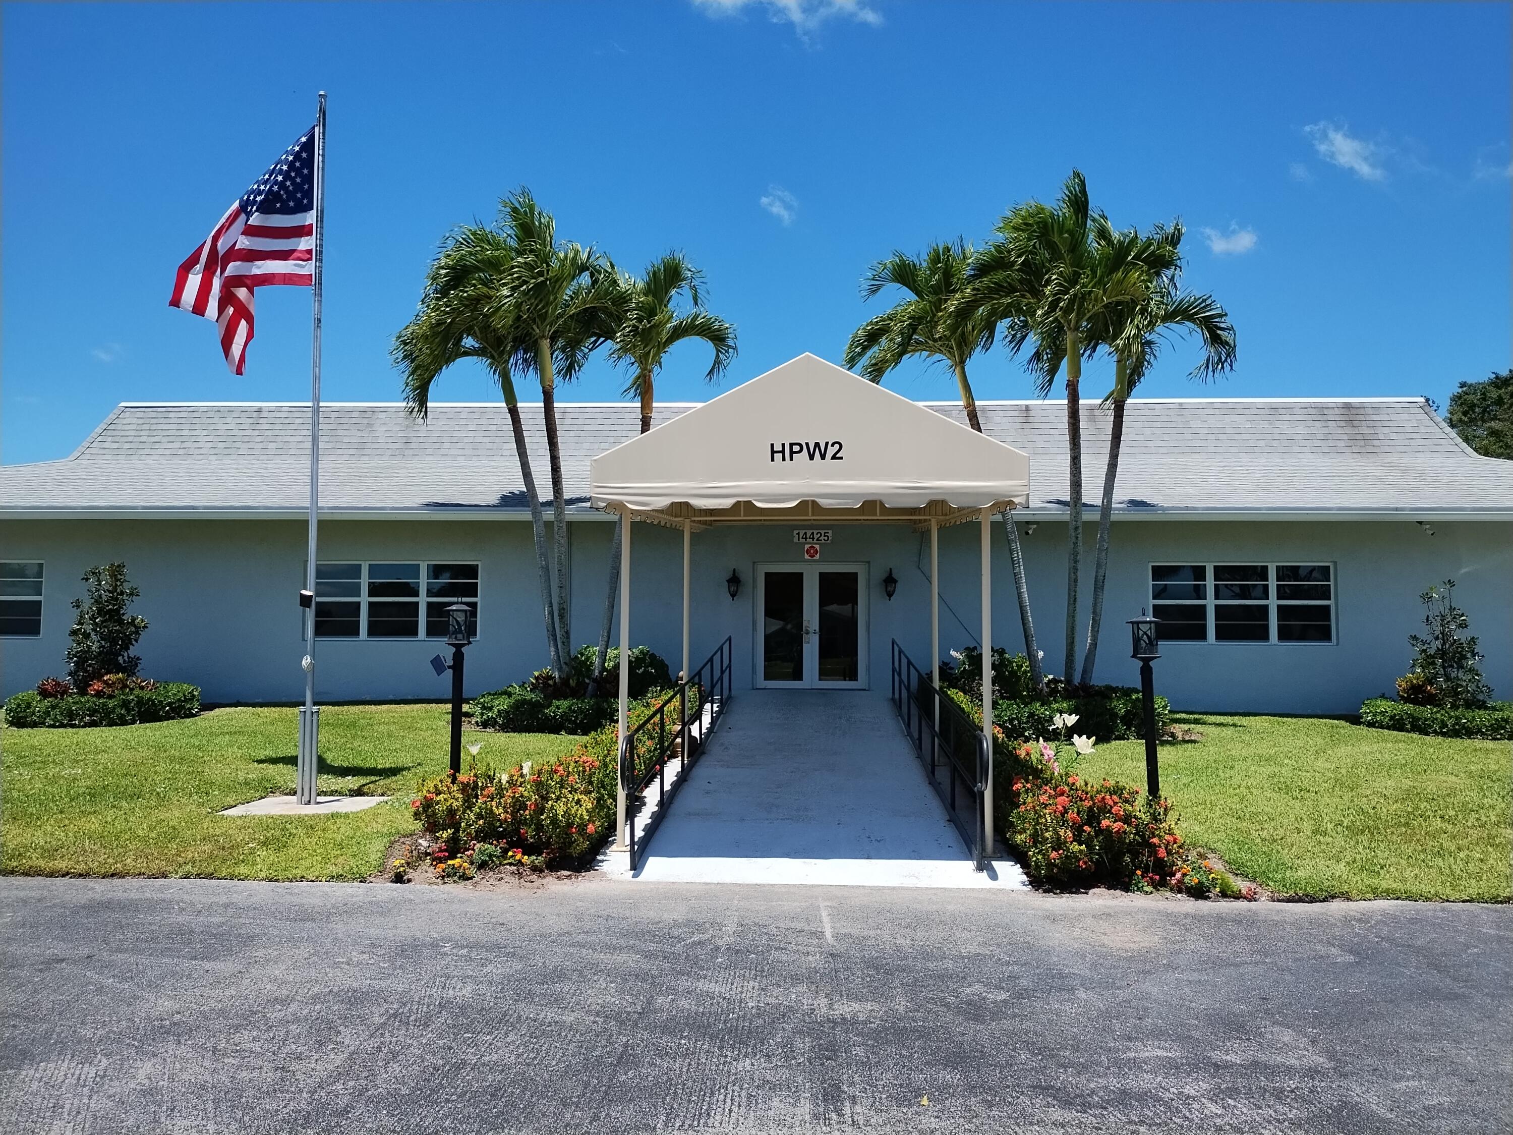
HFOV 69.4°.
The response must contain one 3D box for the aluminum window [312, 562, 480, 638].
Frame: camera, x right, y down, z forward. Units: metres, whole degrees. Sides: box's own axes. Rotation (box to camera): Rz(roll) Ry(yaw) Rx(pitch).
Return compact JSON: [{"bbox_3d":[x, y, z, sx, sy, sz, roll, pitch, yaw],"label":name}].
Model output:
[{"bbox_3d":[-6.034,0.563,18.154,2.911,1.286,0.120,0,-4,2],"label":"aluminum window"}]

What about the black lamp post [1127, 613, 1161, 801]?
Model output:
[{"bbox_3d":[3.419,1.251,9.605,0.295,1.773,0.295,0,-3,3],"label":"black lamp post"}]

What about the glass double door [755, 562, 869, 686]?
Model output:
[{"bbox_3d":[0.895,0.951,17.600,1.854,2.053,0.120,0,-3,3],"label":"glass double door"}]

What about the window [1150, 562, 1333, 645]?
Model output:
[{"bbox_3d":[7.694,0.577,17.310,2.867,1.301,0.120,0,-3,3],"label":"window"}]

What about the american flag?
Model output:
[{"bbox_3d":[-5.026,-3.108,10.689,1.415,2.494,0.500,0,-4,10],"label":"american flag"}]

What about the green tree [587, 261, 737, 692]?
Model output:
[{"bbox_3d":[-1.338,-1.221,15.555,2.116,6.629,2.100,0,-3,3],"label":"green tree"}]

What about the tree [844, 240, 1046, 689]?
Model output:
[{"bbox_3d":[2.785,-1.324,16.219,2.924,7.211,2.400,0,-4,2],"label":"tree"}]

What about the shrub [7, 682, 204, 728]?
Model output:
[{"bbox_3d":[-9.930,2.012,16.579,2.850,0.550,1.600,0,-4,2],"label":"shrub"}]

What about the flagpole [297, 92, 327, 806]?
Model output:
[{"bbox_3d":[-4.191,-1.208,10.377,0.200,6.834,0.160,0,-4,2],"label":"flagpole"}]

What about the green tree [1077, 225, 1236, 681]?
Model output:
[{"bbox_3d":[5.911,-1.416,16.092,2.221,7.415,2.300,0,-4,2],"label":"green tree"}]

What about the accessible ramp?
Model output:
[{"bbox_3d":[0.604,2.083,12.560,2.850,0.734,10.202,0,-3,3],"label":"accessible ramp"}]

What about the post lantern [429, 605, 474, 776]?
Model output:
[{"bbox_3d":[-2.869,1.261,10.321,0.418,1.931,0.300,0,-4,2],"label":"post lantern"}]

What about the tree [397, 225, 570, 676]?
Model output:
[{"bbox_3d":[-4.059,-1.677,15.997,2.500,6.944,2.400,0,-3,1],"label":"tree"}]

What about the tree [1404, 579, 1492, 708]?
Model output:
[{"bbox_3d":[9.904,1.154,15.731,1.384,1.987,1.300,0,-3,3],"label":"tree"}]

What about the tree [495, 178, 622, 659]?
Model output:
[{"bbox_3d":[-3.006,-1.769,16.496,1.925,8.067,2.100,0,-4,2],"label":"tree"}]

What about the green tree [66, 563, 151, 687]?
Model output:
[{"bbox_3d":[-9.899,0.969,16.637,1.244,2.102,1.200,0,-3,3],"label":"green tree"}]

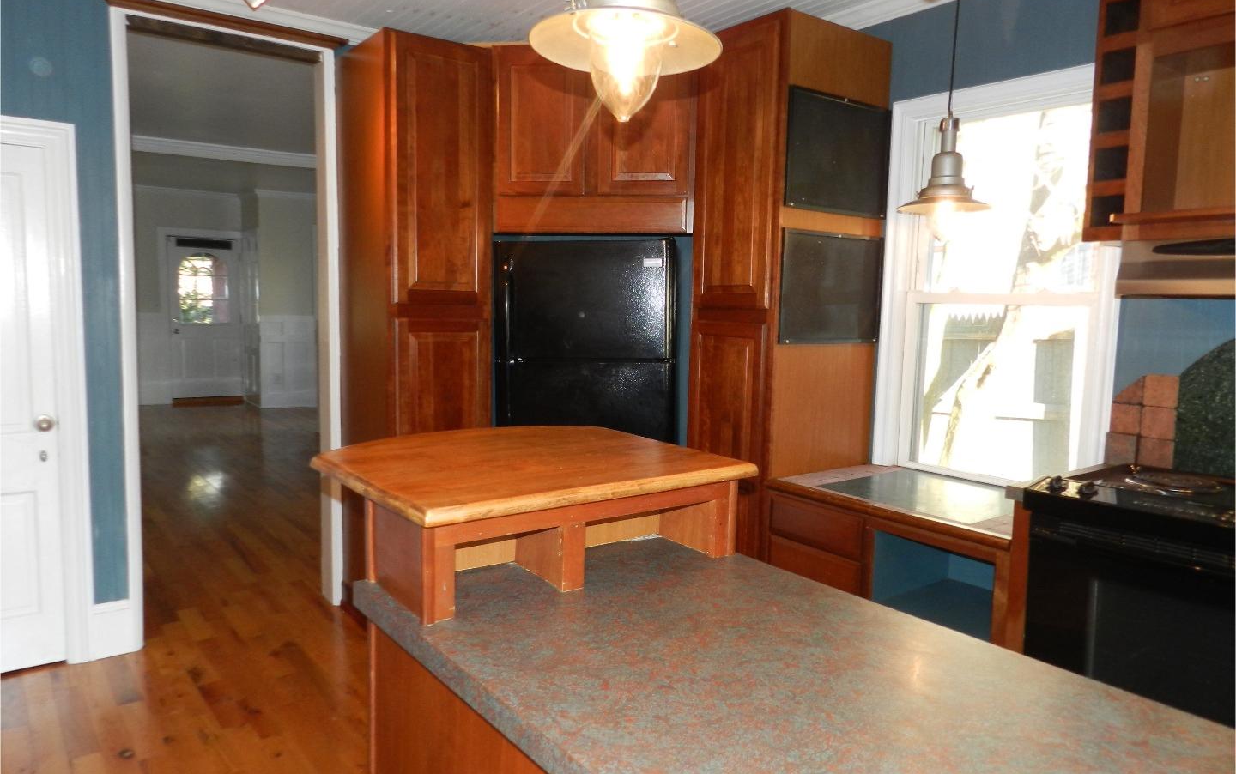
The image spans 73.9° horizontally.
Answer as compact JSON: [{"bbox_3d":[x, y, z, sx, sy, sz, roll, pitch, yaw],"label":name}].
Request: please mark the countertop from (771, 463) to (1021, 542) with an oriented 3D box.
[{"bbox_3d":[1.041,0.386,2.790,0.625,0.033,0.897,-3,7,-36],"label":"countertop"}]

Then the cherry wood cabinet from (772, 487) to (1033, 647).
[{"bbox_3d":[1.055,0.772,2.819,0.599,0.775,0.937,-3,7,-36],"label":"cherry wood cabinet"}]

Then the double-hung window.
[{"bbox_3d":[1.332,-0.347,2.907,0.120,1.403,0.865,-3,7,-36],"label":"double-hung window"}]

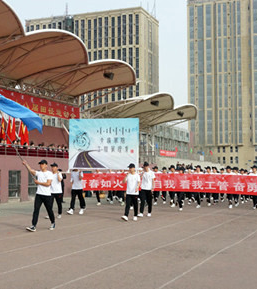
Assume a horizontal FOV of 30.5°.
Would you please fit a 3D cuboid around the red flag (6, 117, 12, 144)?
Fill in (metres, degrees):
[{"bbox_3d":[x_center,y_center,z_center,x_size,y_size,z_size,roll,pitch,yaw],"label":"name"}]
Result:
[{"bbox_3d":[-7.266,-0.817,28.500,0.350,1.800,0.500,-2,-4,24],"label":"red flag"}]

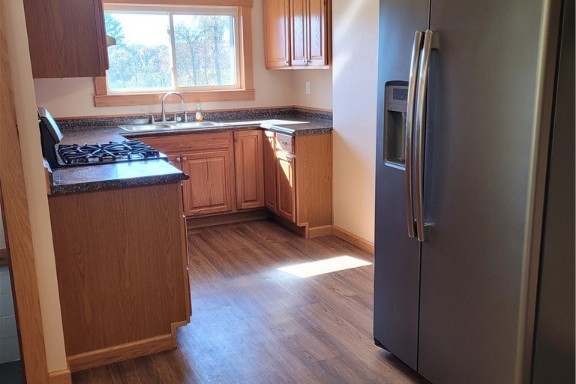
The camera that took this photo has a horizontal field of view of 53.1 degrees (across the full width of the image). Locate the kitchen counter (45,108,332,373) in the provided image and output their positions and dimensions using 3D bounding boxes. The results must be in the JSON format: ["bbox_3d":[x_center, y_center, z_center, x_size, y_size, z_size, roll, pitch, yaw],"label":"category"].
[{"bbox_3d":[-0.473,-0.013,4.326,2.630,0.997,2.760,-7,13,-27],"label":"kitchen counter"}]

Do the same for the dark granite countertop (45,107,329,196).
[{"bbox_3d":[-0.478,-0.431,4.233,2.630,0.141,2.769,-7,13,-27],"label":"dark granite countertop"}]

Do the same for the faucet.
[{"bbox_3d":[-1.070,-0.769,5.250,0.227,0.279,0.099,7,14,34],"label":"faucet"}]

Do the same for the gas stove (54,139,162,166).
[{"bbox_3d":[-1.067,-0.235,3.344,0.483,0.051,0.680,-7,13,-27],"label":"gas stove"}]

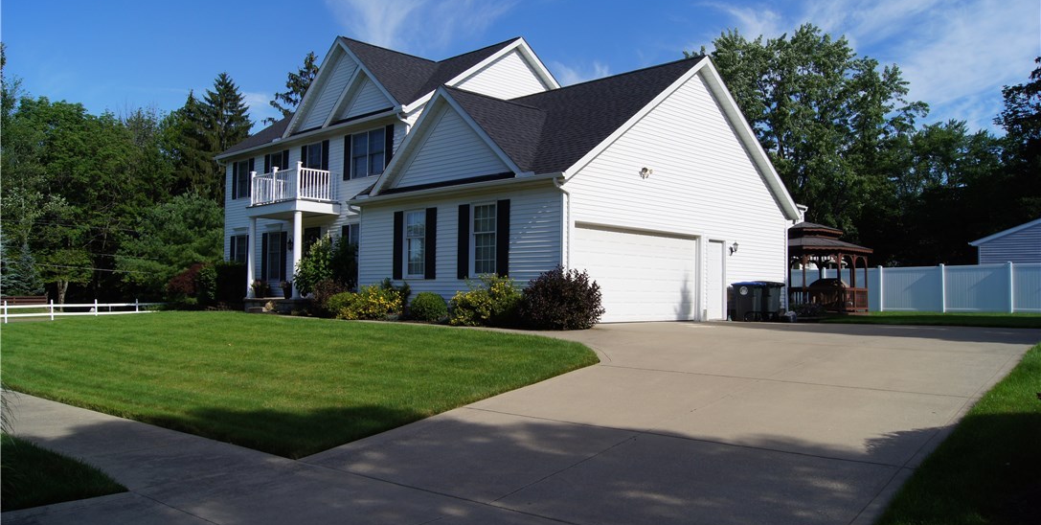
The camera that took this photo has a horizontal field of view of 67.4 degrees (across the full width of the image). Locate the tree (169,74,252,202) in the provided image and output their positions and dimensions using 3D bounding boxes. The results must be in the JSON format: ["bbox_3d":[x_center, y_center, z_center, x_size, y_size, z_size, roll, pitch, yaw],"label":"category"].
[{"bbox_3d":[-21.645,-5.425,54.685,6.300,15.843,6.200,2,-2,-22],"label":"tree"}]

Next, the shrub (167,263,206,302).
[{"bbox_3d":[-12.831,0.843,29.969,1.500,1.576,1.400,2,-2,-23],"label":"shrub"}]

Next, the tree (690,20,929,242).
[{"bbox_3d":[16.956,-5.761,45.671,13.500,16.567,12.500,0,-2,20],"label":"tree"}]

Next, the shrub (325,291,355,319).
[{"bbox_3d":[-4.298,0.986,18.488,0.780,0.631,0.750,1,-2,-13],"label":"shrub"}]

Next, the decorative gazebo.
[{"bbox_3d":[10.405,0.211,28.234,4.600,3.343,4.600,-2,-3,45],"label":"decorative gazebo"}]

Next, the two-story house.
[{"bbox_3d":[-2.066,-2.630,25.755,18.600,8.550,10.900,-2,-3,45],"label":"two-story house"}]

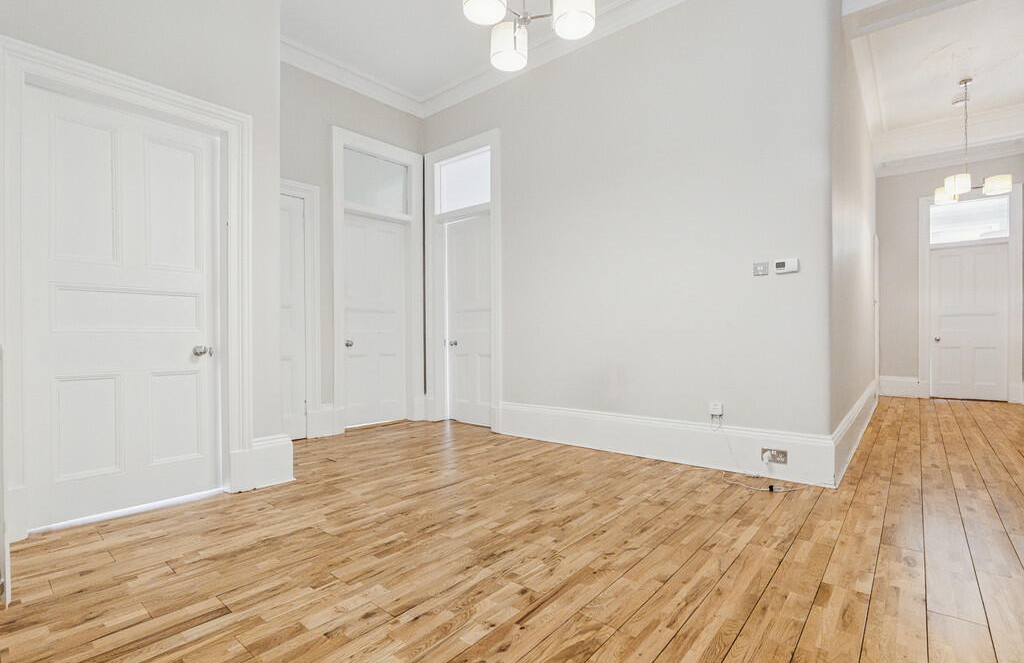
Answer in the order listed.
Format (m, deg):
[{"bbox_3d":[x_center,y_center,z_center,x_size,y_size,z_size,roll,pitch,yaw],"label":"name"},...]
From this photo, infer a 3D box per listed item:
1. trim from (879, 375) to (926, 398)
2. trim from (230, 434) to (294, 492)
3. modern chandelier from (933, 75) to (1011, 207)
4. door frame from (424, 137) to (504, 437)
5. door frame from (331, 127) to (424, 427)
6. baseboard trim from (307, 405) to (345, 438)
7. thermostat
[{"bbox_3d":[5.893,0.825,6.863,0.540,0.305,0.045,0,0,37],"label":"trim"},{"bbox_3d":[-1.587,0.827,2.889,0.050,0.315,0.369,0,0,42],"label":"trim"},{"bbox_3d":[4.900,-2.065,4.870,0.610,1.220,0.620,0,0,41],"label":"modern chandelier"},{"bbox_3d":[-0.490,-0.495,4.802,1.080,2.970,0.140,0,0,37],"label":"door frame"},{"bbox_3d":[-1.410,-0.491,4.798,0.140,2.970,1.040,0,0,44],"label":"door frame"},{"bbox_3d":[-1.777,0.843,4.330,0.045,0.300,0.362,0,0,44],"label":"baseboard trim"},{"bbox_3d":[1.811,-0.426,2.994,0.132,0.088,0.028,0,0,37],"label":"thermostat"}]

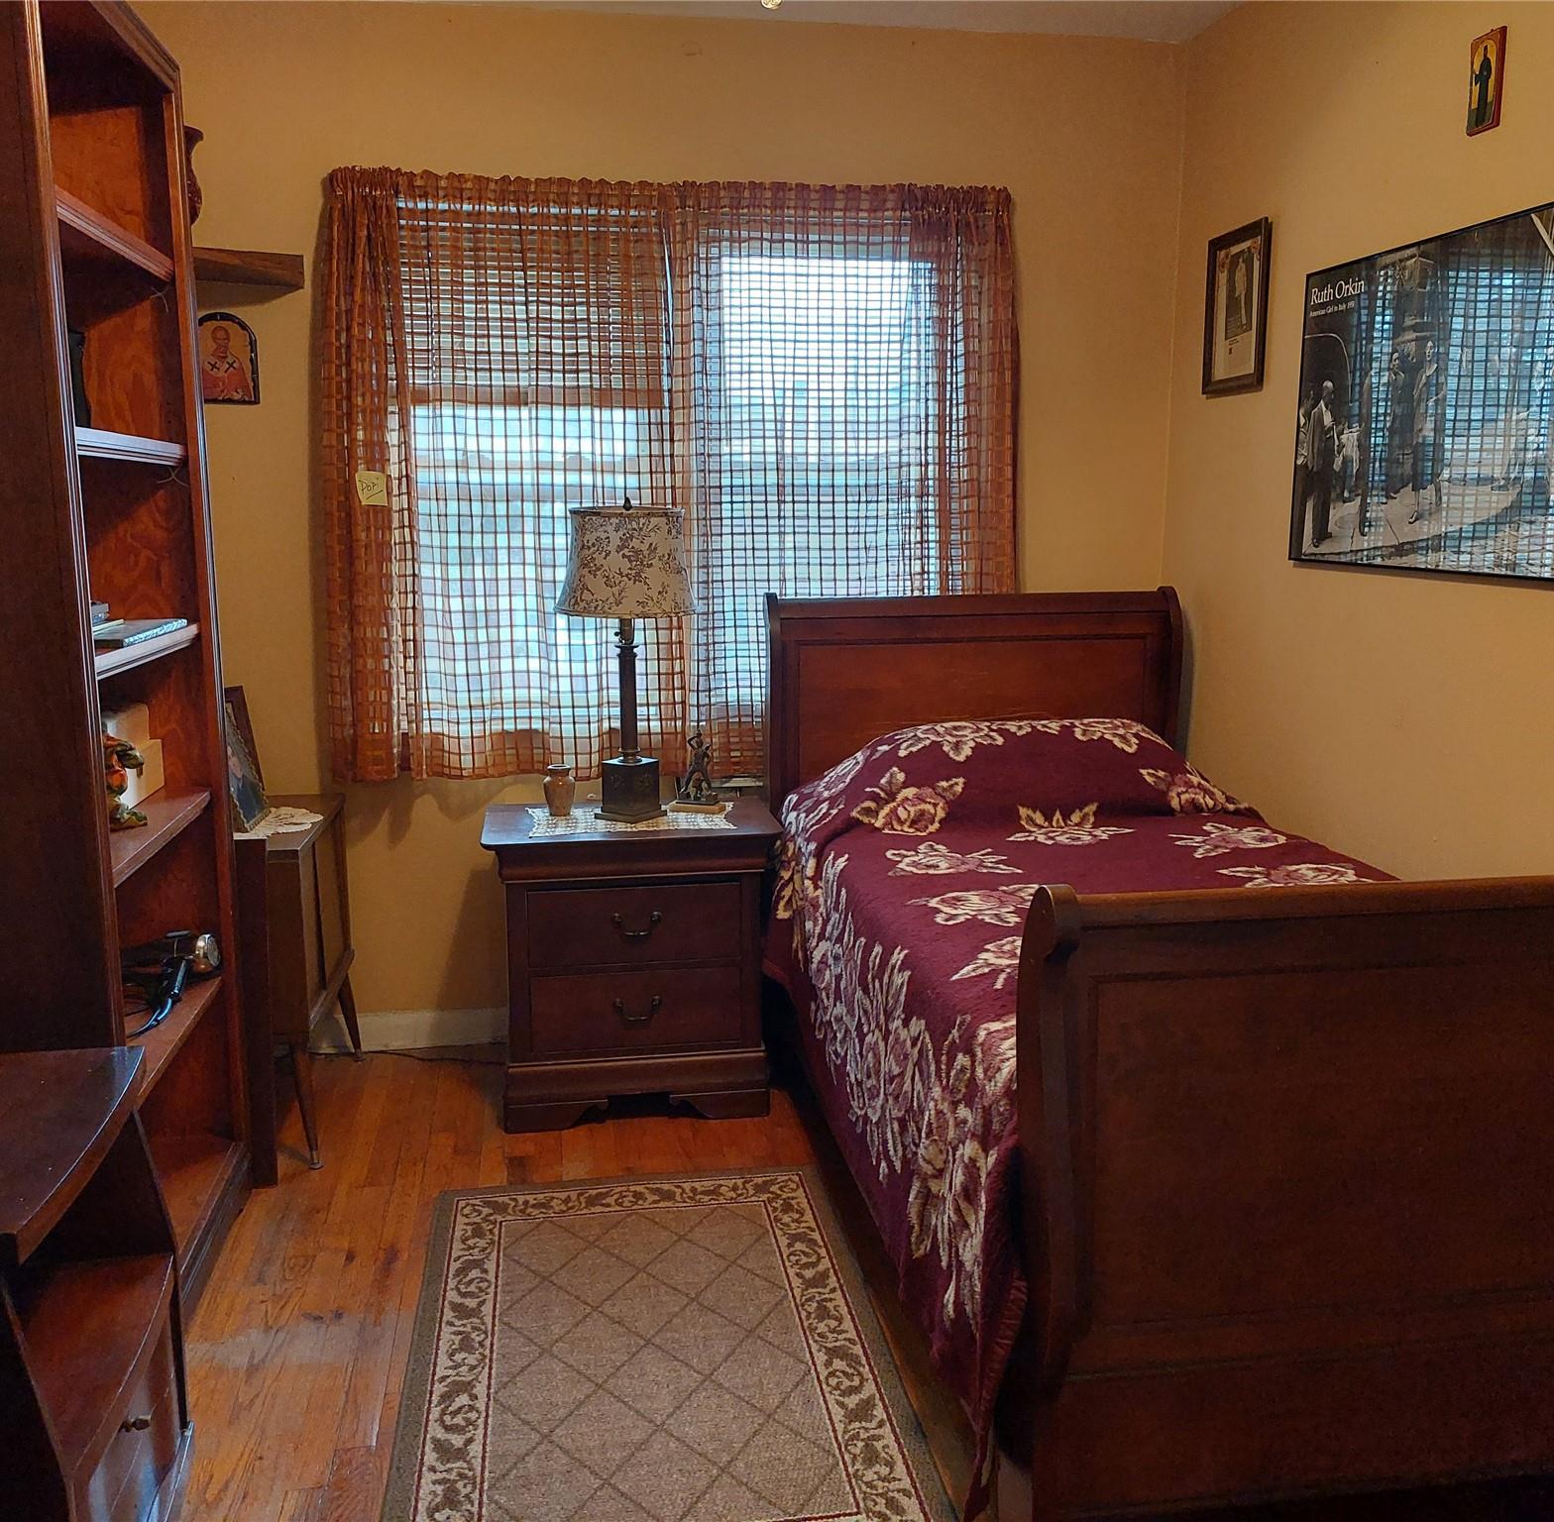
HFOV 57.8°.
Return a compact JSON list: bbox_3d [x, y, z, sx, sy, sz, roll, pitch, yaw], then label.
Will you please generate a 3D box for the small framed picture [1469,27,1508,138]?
[{"bbox_3d":[1.194,-1.141,2.368,0.013,0.150,0.075,-2,11,-9],"label":"small framed picture"}]

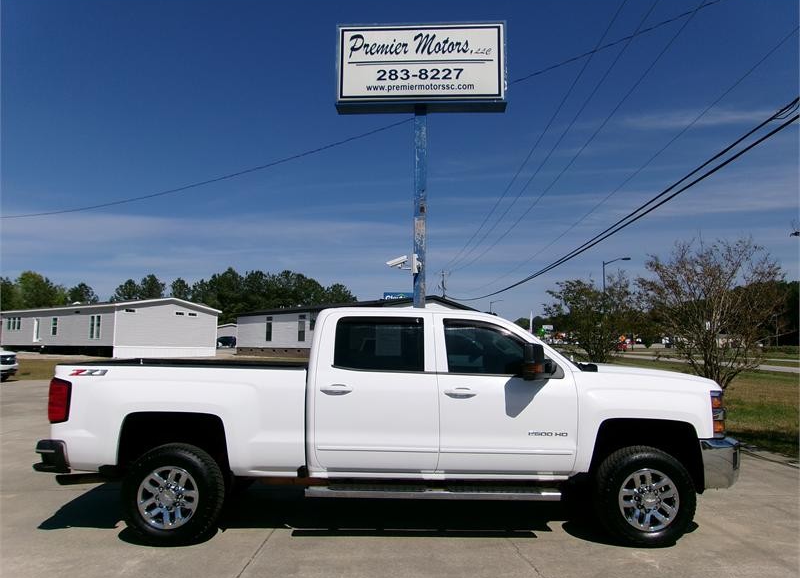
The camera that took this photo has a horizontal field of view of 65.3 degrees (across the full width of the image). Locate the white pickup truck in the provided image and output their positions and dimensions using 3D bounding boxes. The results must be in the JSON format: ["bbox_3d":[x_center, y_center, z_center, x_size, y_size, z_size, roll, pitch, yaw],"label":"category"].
[{"bbox_3d":[-0.007,1.194,6.079,6.080,1.970,2.120,0,-4,0],"label":"white pickup truck"}]

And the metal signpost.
[{"bbox_3d":[0.341,-0.887,9.908,2.705,6.685,0.432,0,-4,3],"label":"metal signpost"}]

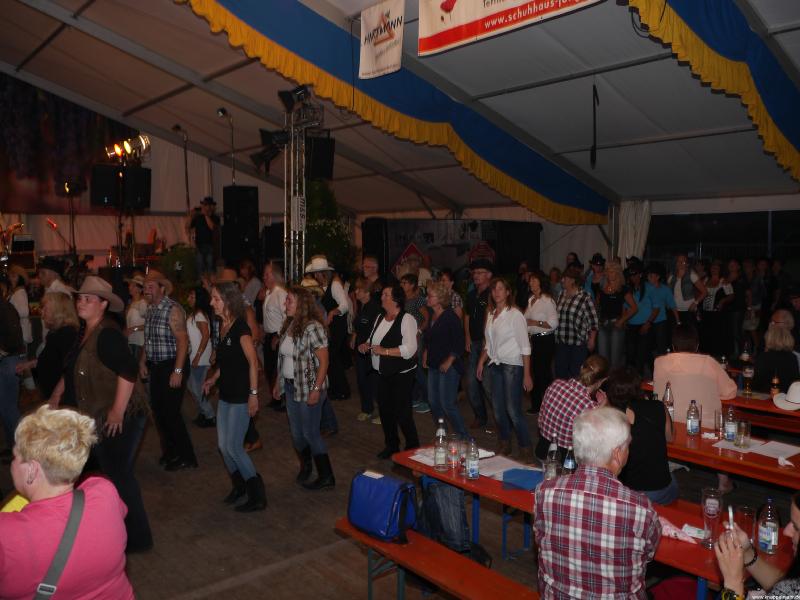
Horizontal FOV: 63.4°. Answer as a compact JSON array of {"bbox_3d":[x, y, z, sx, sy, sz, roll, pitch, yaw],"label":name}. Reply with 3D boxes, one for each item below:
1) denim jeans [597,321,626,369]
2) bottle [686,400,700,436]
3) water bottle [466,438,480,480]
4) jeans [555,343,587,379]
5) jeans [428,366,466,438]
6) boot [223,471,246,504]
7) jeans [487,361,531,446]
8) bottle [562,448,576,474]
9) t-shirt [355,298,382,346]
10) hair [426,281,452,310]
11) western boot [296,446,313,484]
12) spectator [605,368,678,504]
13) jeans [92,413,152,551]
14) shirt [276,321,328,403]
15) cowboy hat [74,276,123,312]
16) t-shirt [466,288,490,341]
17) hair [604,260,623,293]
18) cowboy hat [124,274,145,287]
[{"bbox_3d":[2.832,0.796,8.665,0.400,0.980,0.320,2,5,22],"label":"denim jeans"},{"bbox_3d":[1.787,0.714,3.940,0.074,0.208,0.074,1,4,24],"label":"bottle"},{"bbox_3d":[0.392,0.843,3.440,0.067,0.212,0.067,0,4,0],"label":"water bottle"},{"bbox_3d":[1.985,0.891,7.531,0.280,0.930,0.380,-4,6,-41],"label":"jeans"},{"bbox_3d":[0.461,0.939,6.420,0.400,0.870,0.370,-3,5,-35],"label":"jeans"},{"bbox_3d":[-1.257,1.412,4.930,0.250,0.265,0.100,-3,5,-35],"label":"boot"},{"bbox_3d":[1.020,0.920,6.030,0.320,0.880,0.360,-4,5,-44],"label":"jeans"},{"bbox_3d":[0.864,0.875,3.299,0.072,0.235,0.072,3,5,24],"label":"bottle"},{"bbox_3d":[-0.344,0.200,7.300,0.430,0.570,0.260,2,5,33],"label":"t-shirt"},{"bbox_3d":[0.414,-0.052,6.700,0.250,0.270,0.220,-2,5,-24],"label":"hair"},{"bbox_3d":[-0.793,1.369,5.400,0.100,0.280,0.250,3,5,44],"label":"western boot"},{"bbox_3d":[1.613,1.049,4.026,0.480,1.320,0.750,5,7,42],"label":"spectator"},{"bbox_3d":[-1.882,1.141,4.296,0.480,1.000,0.420,-4,6,-40],"label":"jeans"},{"bbox_3d":[-0.808,0.511,5.419,0.320,0.700,0.460,-4,7,-43],"label":"shirt"},{"bbox_3d":[-1.924,-0.054,4.143,0.285,0.160,0.350,5,-5,43],"label":"cowboy hat"},{"bbox_3d":[0.918,0.150,7.200,0.470,0.610,0.280,4,6,37],"label":"t-shirt"},{"bbox_3d":[2.851,-0.306,8.600,0.260,0.420,0.240,1,5,11],"label":"hair"},{"bbox_3d":[-2.776,-0.220,6.842,0.310,0.140,0.360,5,1,44],"label":"cowboy hat"}]

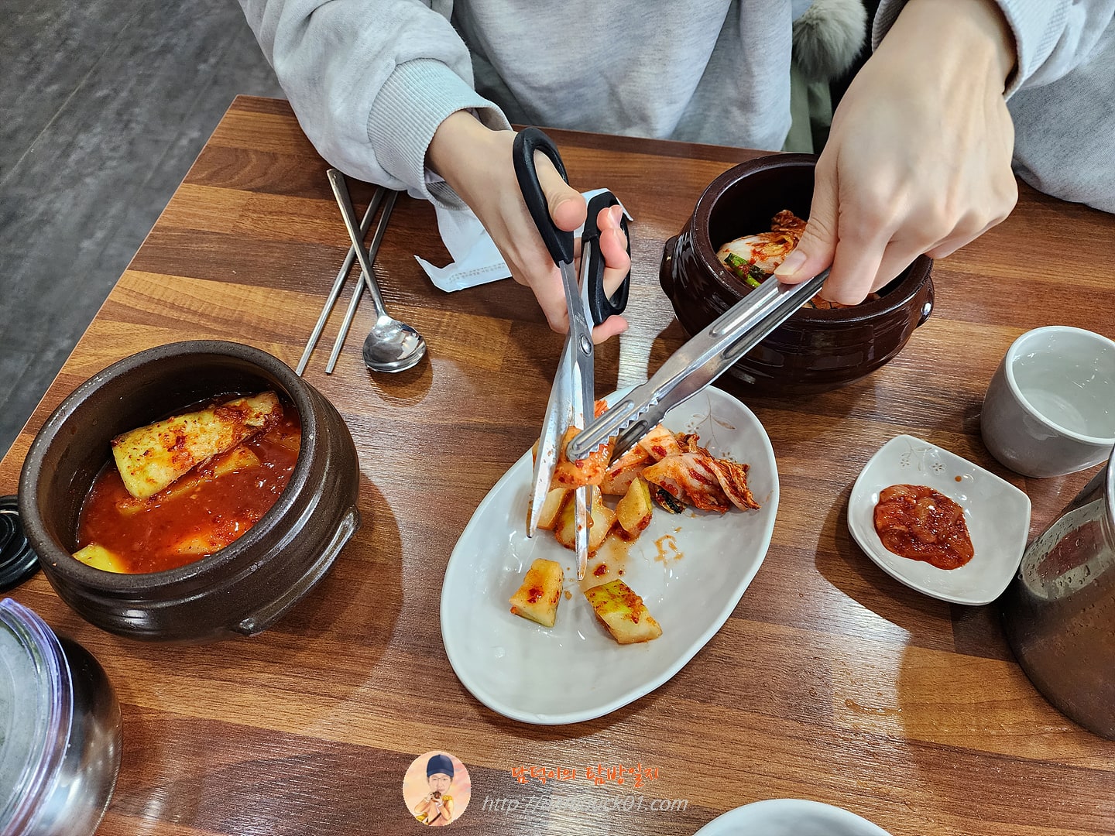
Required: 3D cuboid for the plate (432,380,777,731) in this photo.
[{"bbox_3d":[0.034,0.066,0.410,0.142,0.027,0.224,36,64,20],"label":"plate"}]

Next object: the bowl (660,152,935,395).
[{"bbox_3d":[0.151,-0.088,0.474,0.170,0.084,0.154,8,58,5],"label":"bowl"}]

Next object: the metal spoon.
[{"bbox_3d":[-0.138,-0.108,0.524,0.042,0.020,0.203,-17,59,-10],"label":"metal spoon"}]

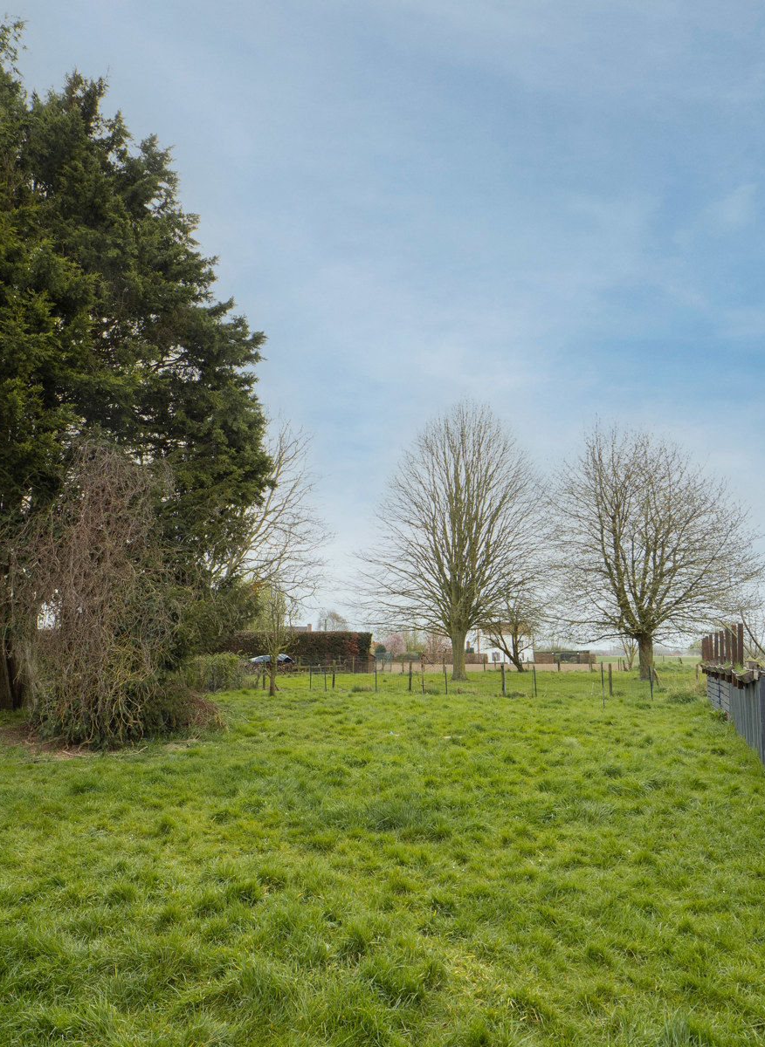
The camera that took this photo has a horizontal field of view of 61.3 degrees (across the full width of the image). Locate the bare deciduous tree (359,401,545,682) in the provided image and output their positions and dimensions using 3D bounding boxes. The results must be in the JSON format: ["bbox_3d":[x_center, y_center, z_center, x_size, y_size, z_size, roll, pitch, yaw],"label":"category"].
[{"bbox_3d":[3.676,0.646,33.981,9.940,14.890,9.640,0,-11,0],"label":"bare deciduous tree"}]

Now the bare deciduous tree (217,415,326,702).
[{"bbox_3d":[-3.955,0.994,22.716,4.190,9.790,4.460,0,-11,0],"label":"bare deciduous tree"}]

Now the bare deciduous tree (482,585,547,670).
[{"bbox_3d":[9.275,7.453,45.917,4.660,5.980,4.850,0,-11,0],"label":"bare deciduous tree"}]

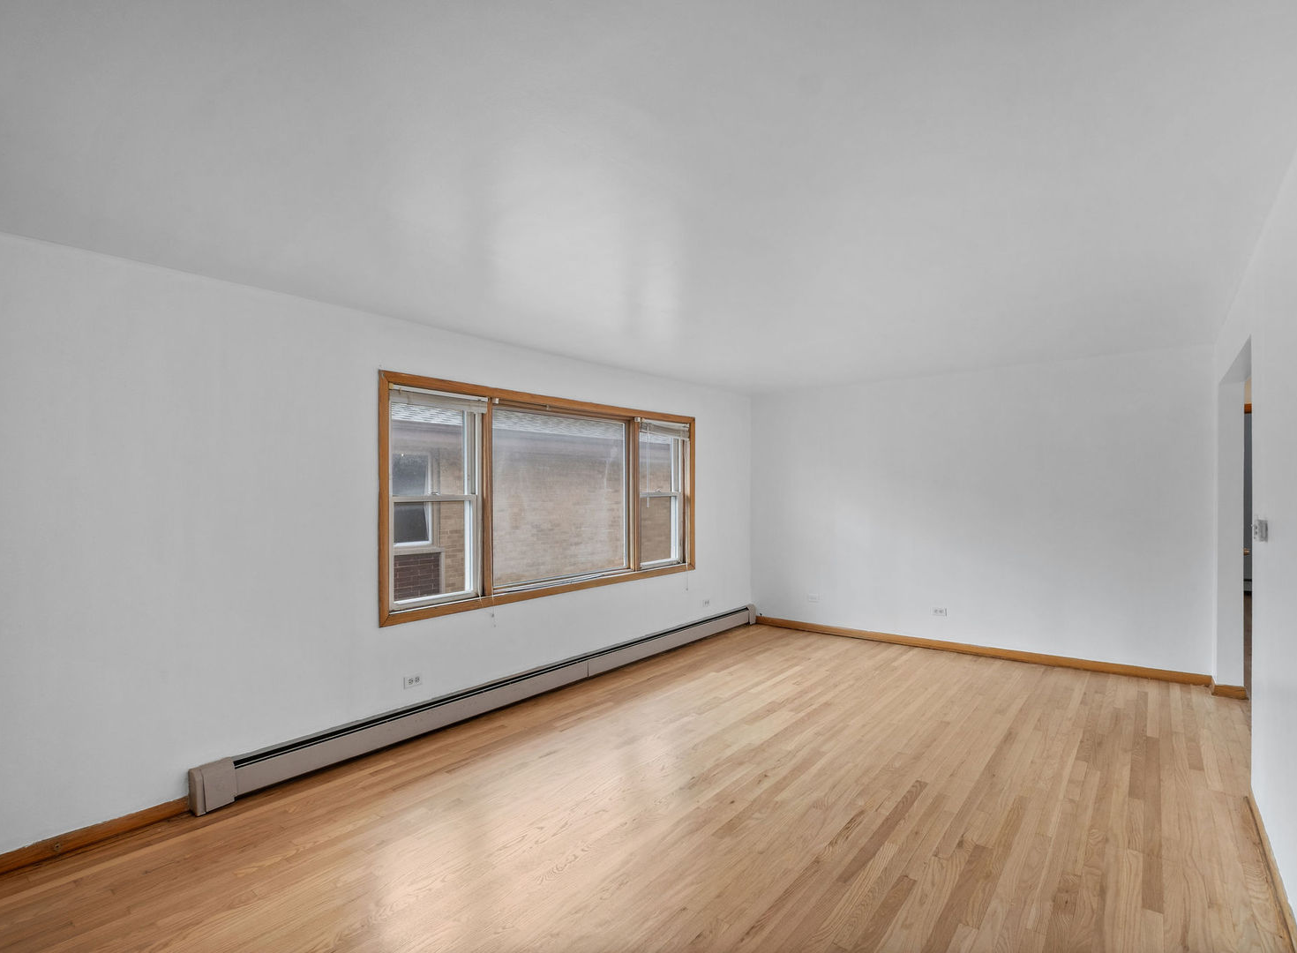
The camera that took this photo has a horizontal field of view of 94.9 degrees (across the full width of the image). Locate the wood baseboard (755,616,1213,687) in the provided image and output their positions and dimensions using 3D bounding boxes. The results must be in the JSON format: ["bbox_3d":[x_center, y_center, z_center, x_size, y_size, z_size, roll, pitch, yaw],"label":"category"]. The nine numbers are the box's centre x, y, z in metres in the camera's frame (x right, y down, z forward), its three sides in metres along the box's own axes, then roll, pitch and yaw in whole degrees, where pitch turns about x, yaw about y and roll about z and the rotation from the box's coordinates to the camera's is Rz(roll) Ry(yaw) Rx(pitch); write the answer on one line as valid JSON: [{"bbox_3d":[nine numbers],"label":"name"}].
[{"bbox_3d":[2.590,1.502,5.334,3.589,0.072,0.016,-2,-2,37],"label":"wood baseboard"}]

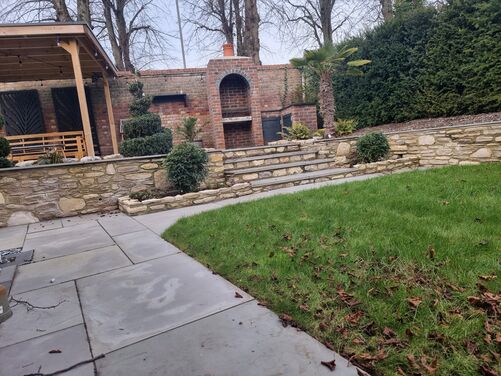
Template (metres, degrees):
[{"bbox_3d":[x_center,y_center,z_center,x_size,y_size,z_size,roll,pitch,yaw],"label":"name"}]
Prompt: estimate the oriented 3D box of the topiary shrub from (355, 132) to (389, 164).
[{"bbox_3d":[2.783,-0.916,7.860,0.740,0.660,0.720,-9,9,-24],"label":"topiary shrub"}]

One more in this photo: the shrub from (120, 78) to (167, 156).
[{"bbox_3d":[-1.945,-1.209,6.314,0.950,1.420,0.950,-9,9,-24],"label":"shrub"}]

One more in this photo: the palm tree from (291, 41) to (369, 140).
[{"bbox_3d":[1.931,-2.354,8.386,1.850,2.320,1.850,-9,9,-24],"label":"palm tree"}]

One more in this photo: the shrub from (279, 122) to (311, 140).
[{"bbox_3d":[1.062,-1.334,8.200,0.680,0.450,0.650,-5,8,1],"label":"shrub"}]

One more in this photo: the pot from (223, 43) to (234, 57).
[{"bbox_3d":[-0.566,-3.602,9.067,0.300,0.350,0.300,-5,8,1],"label":"pot"}]

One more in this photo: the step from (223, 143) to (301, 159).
[{"bbox_3d":[0.208,-0.802,7.643,1.892,0.200,0.400,-9,9,-24],"label":"step"}]

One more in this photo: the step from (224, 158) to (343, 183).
[{"bbox_3d":[0.644,-0.351,7.033,2.503,0.200,0.400,-9,9,-24],"label":"step"}]

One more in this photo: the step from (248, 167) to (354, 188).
[{"bbox_3d":[1.052,-0.173,6.812,2.425,0.160,0.400,-9,9,-24],"label":"step"}]

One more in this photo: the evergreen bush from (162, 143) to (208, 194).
[{"bbox_3d":[-1.065,-0.336,5.693,0.740,0.800,0.720,-9,9,-24],"label":"evergreen bush"}]

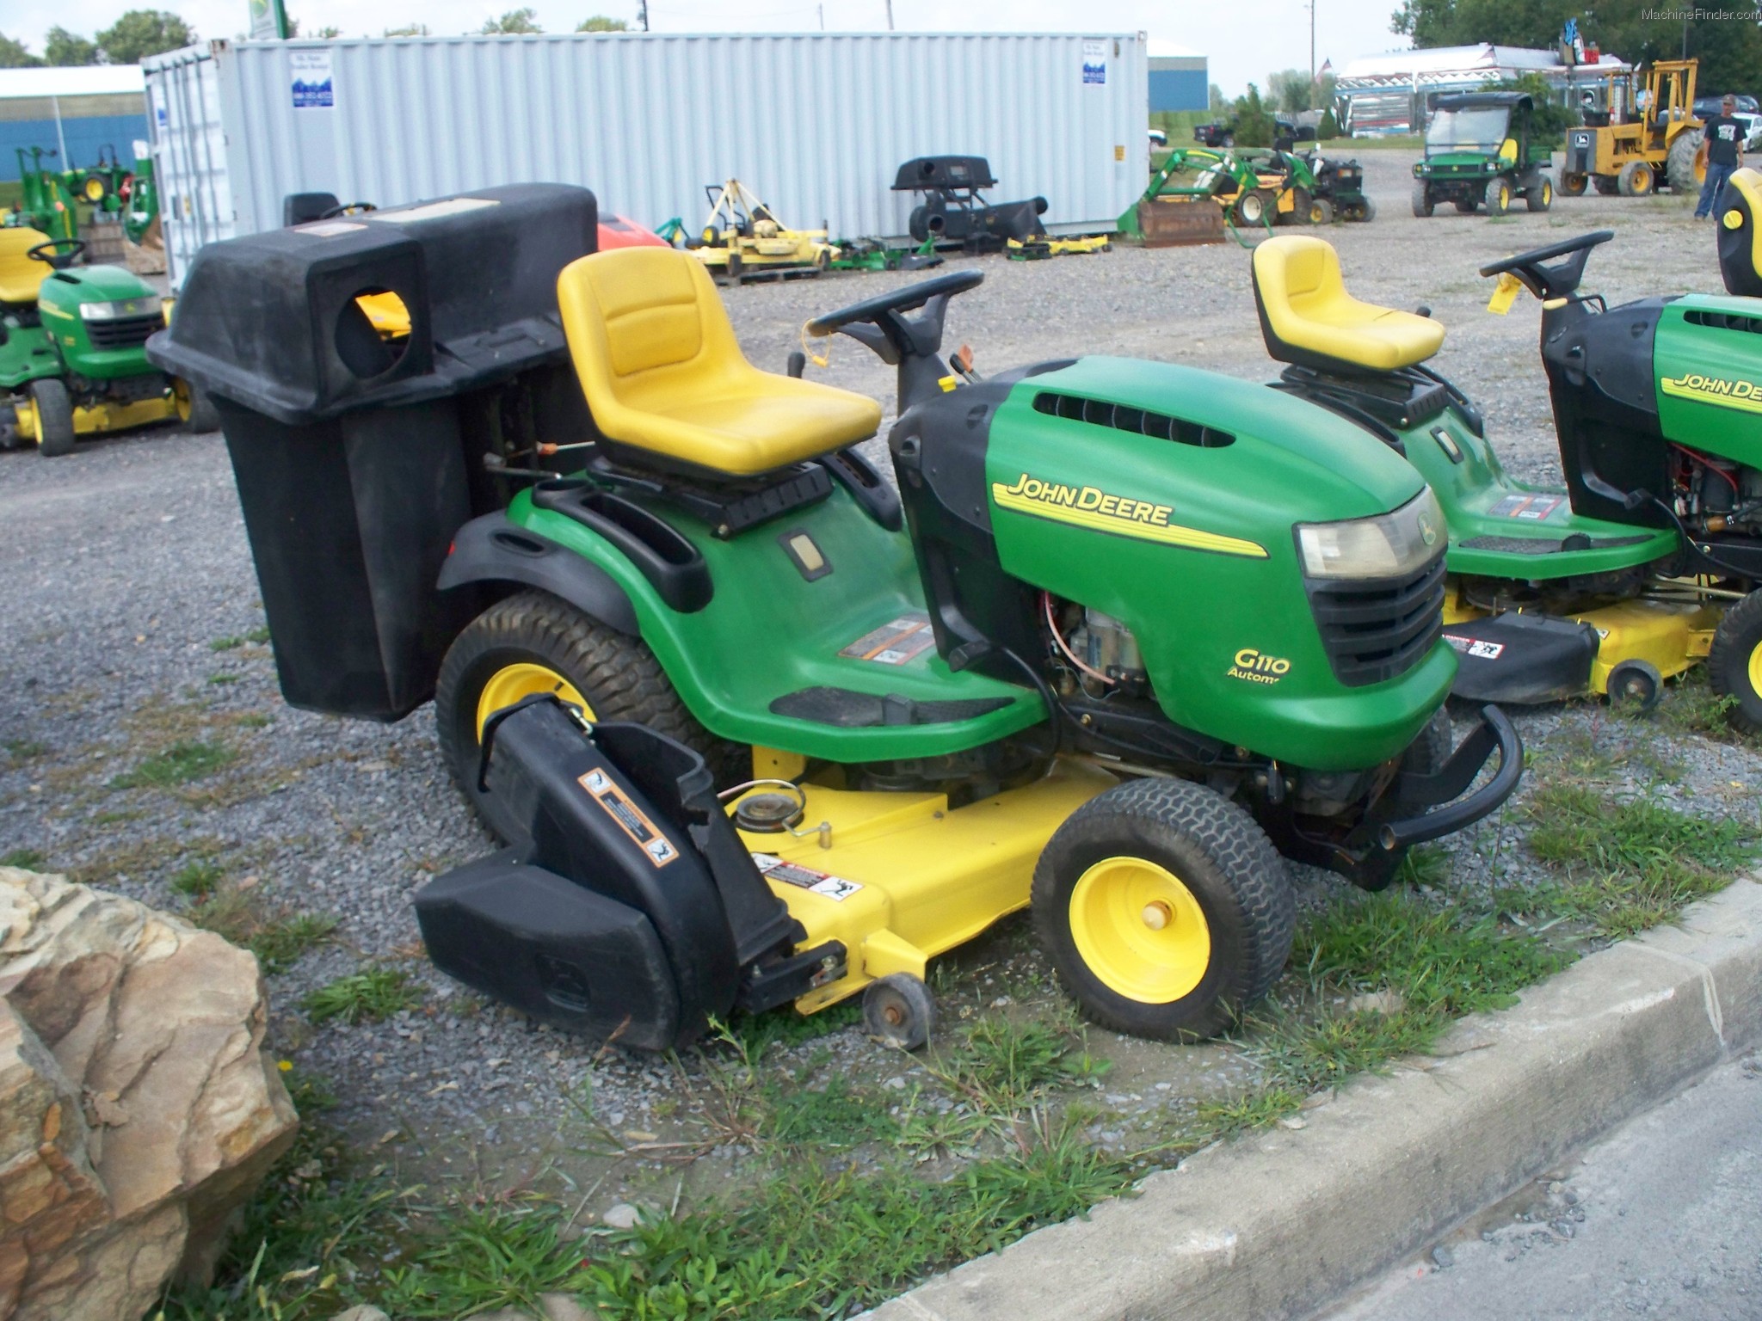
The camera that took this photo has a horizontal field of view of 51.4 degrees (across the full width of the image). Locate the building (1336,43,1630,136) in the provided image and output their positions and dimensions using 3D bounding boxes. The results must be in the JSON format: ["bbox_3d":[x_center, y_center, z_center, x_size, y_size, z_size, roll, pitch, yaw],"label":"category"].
[{"bbox_3d":[34.268,-32.410,104.000,15.500,4.600,10.000,-17,21,-42],"label":"building"}]

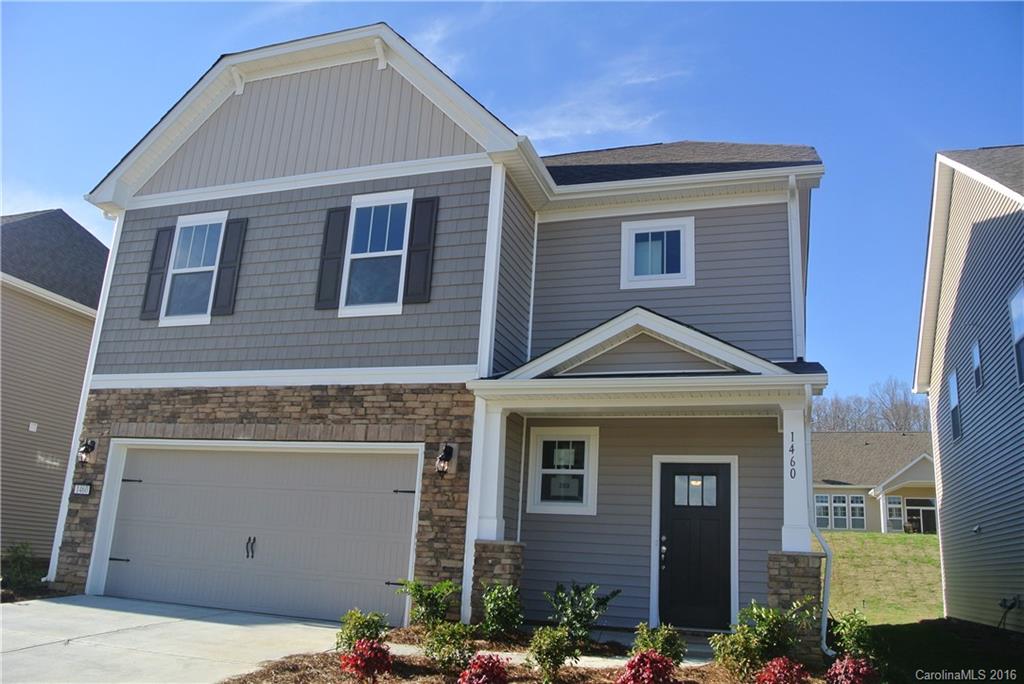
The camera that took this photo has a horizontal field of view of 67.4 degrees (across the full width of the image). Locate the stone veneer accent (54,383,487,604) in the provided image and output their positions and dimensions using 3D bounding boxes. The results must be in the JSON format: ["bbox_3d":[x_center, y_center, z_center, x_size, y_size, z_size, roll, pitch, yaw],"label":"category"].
[{"bbox_3d":[-3.519,2.067,10.433,6.400,2.940,0.160,-2,-15,19],"label":"stone veneer accent"}]

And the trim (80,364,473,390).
[{"bbox_3d":[-3.369,0.494,10.516,6.199,0.227,0.060,-2,-15,19],"label":"trim"}]

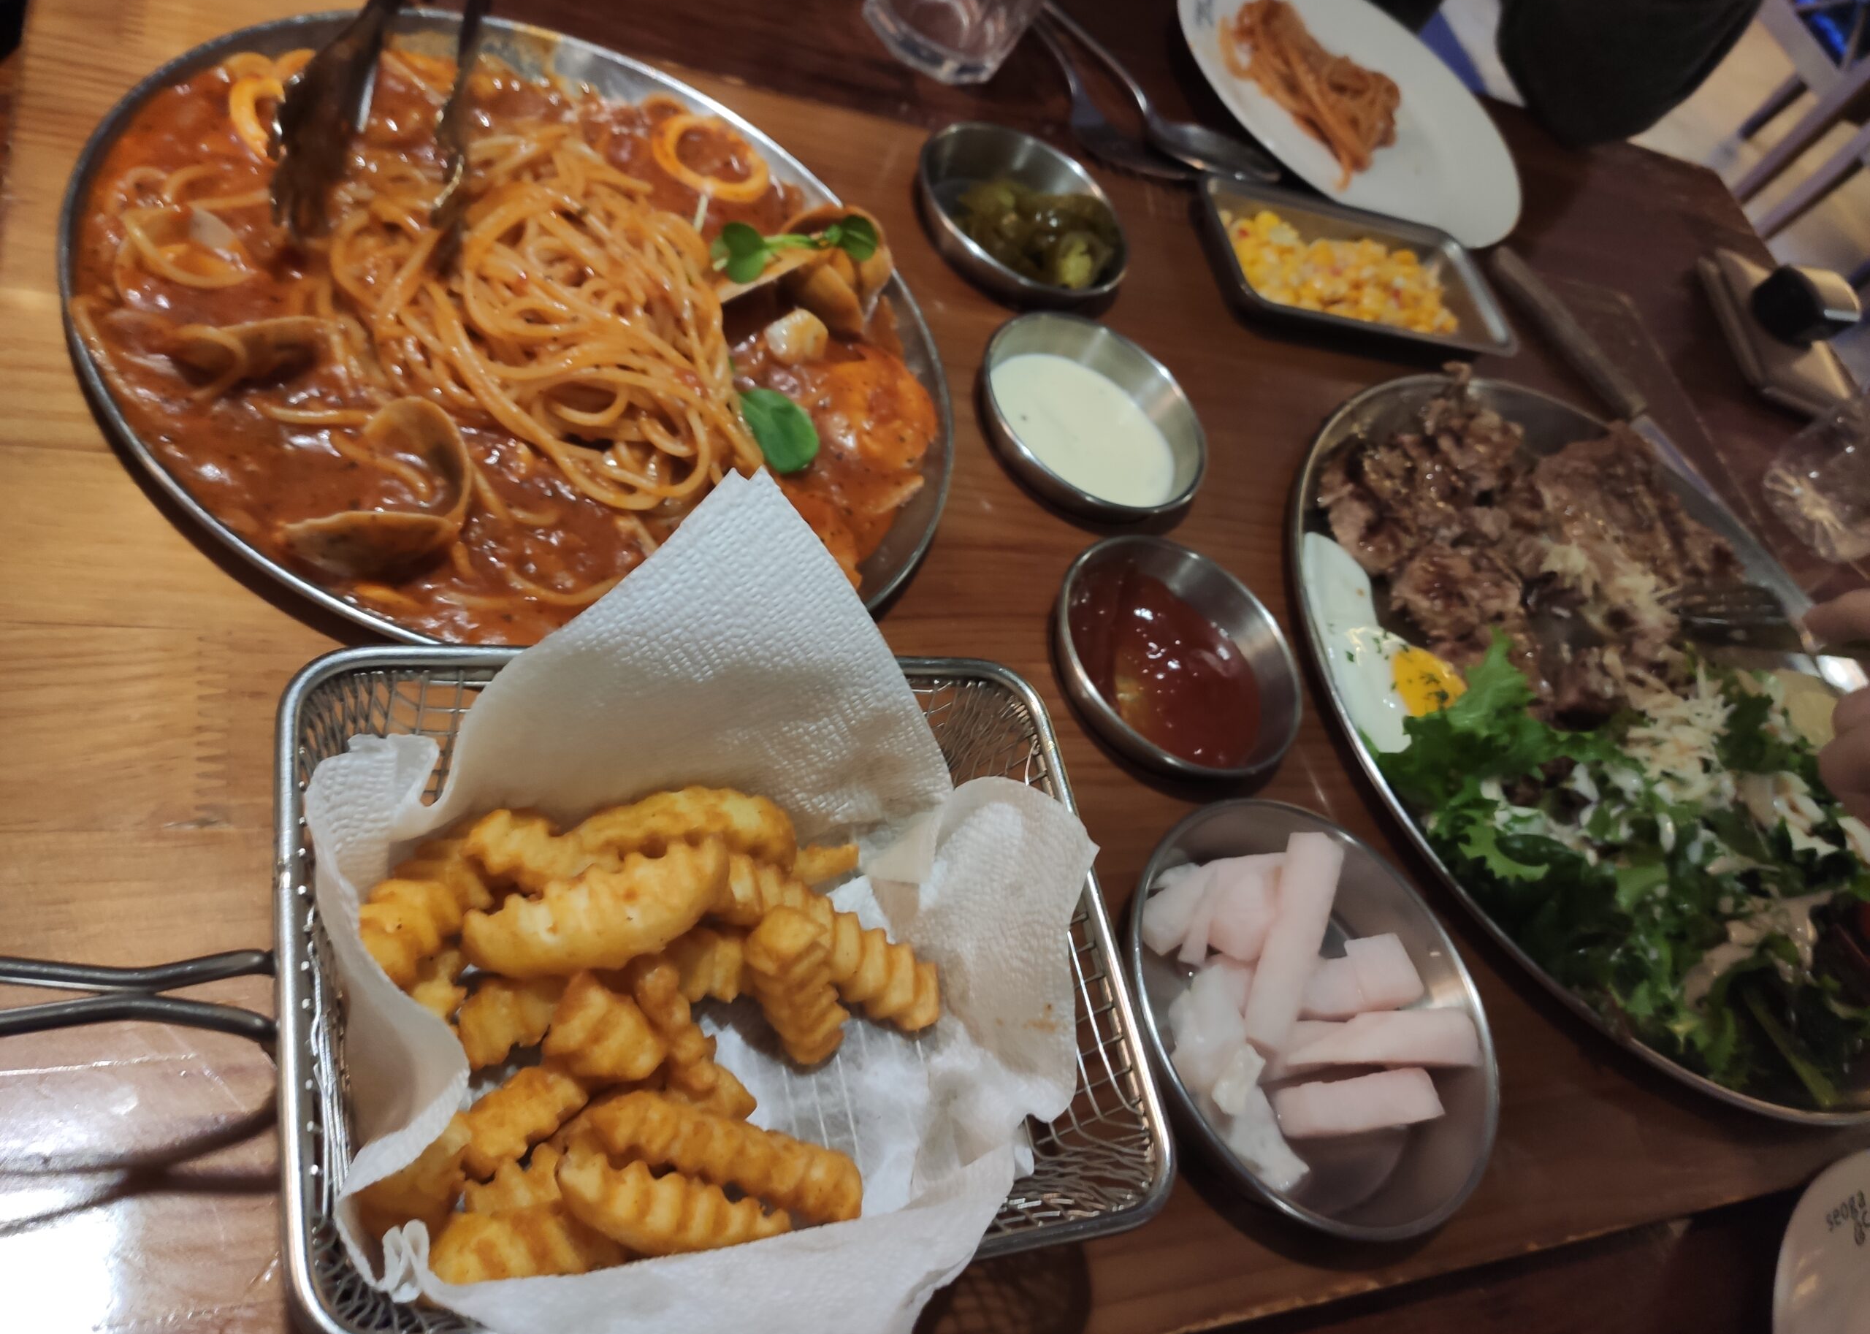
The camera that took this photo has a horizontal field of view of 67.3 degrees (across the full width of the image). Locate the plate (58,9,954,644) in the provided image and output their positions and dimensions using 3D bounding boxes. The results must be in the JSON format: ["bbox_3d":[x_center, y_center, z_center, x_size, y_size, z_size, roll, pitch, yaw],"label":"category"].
[{"bbox_3d":[-0.112,-0.096,0.413,0.243,0.028,0.243,39,49,0],"label":"plate"}]

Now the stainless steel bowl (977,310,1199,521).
[{"bbox_3d":[0.050,-0.080,0.489,0.086,0.029,0.086,14,54,-20],"label":"stainless steel bowl"}]

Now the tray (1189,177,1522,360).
[{"bbox_3d":[0.185,-0.170,0.627,0.161,0.023,0.081,3,58,-27],"label":"tray"}]

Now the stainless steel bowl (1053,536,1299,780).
[{"bbox_3d":[0.071,0.003,0.445,0.086,0.029,0.086,14,54,-20],"label":"stainless steel bowl"}]

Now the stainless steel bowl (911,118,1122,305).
[{"bbox_3d":[0.029,-0.164,0.533,0.086,0.029,0.086,14,54,-20],"label":"stainless steel bowl"}]

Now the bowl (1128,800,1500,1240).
[{"bbox_3d":[0.095,0.099,0.389,0.117,0.037,0.117,14,54,-20],"label":"bowl"}]

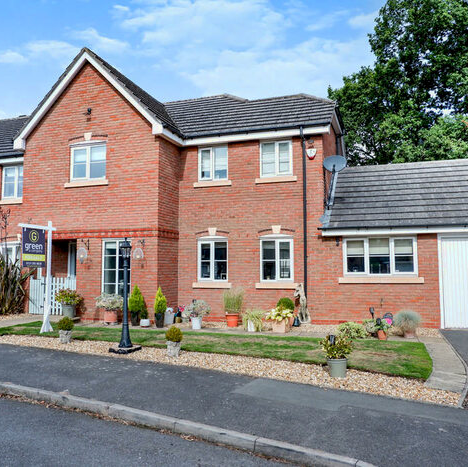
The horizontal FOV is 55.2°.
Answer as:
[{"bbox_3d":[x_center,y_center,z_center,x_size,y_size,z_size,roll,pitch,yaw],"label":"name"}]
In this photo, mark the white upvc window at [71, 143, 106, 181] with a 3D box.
[{"bbox_3d":[-3.978,-1.930,12.206,1.137,0.998,0.100,-2,-5,16],"label":"white upvc window"}]

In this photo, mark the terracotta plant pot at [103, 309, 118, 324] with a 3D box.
[{"bbox_3d":[-3.109,2.107,11.316,0.340,0.340,0.340,0,-5,0],"label":"terracotta plant pot"}]

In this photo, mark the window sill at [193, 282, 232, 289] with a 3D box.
[{"bbox_3d":[-0.586,1.428,12.192,1.100,0.145,0.140,-1,-5,16],"label":"window sill"}]

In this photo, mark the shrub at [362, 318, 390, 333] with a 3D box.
[{"bbox_3d":[2.860,1.840,8.944,0.500,0.300,0.420,-2,-5,17],"label":"shrub"}]

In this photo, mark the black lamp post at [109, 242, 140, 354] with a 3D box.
[{"bbox_3d":[-1.872,1.058,7.748,0.500,1.950,0.500,-2,-5,16],"label":"black lamp post"}]

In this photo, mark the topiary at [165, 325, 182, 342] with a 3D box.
[{"bbox_3d":[-0.971,1.625,7.212,0.270,0.260,0.270,0,-5,0],"label":"topiary"}]

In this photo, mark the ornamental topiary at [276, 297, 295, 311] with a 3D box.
[{"bbox_3d":[1.223,1.705,10.517,0.400,0.370,0.400,-2,-5,17],"label":"ornamental topiary"}]

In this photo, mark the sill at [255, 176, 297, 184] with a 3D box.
[{"bbox_3d":[1.137,-1.397,11.844,1.110,0.140,0.160,-2,-5,17],"label":"sill"}]

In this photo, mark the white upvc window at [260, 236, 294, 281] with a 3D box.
[{"bbox_3d":[1.149,0.674,11.818,0.900,1.200,0.080,-1,-5,16],"label":"white upvc window"}]

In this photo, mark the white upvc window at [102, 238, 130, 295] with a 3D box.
[{"bbox_3d":[-3.069,0.934,11.769,0.890,1.590,0.090,-2,-5,17],"label":"white upvc window"}]

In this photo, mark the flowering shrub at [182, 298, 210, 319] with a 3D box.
[{"bbox_3d":[-0.867,1.746,10.347,0.620,0.430,0.550,-2,-5,17],"label":"flowering shrub"}]

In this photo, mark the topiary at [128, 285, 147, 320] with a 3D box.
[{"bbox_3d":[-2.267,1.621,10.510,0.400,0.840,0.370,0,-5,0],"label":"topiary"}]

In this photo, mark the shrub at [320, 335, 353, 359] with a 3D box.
[{"bbox_3d":[1.369,1.525,5.992,0.448,0.316,0.430,-2,-5,16],"label":"shrub"}]

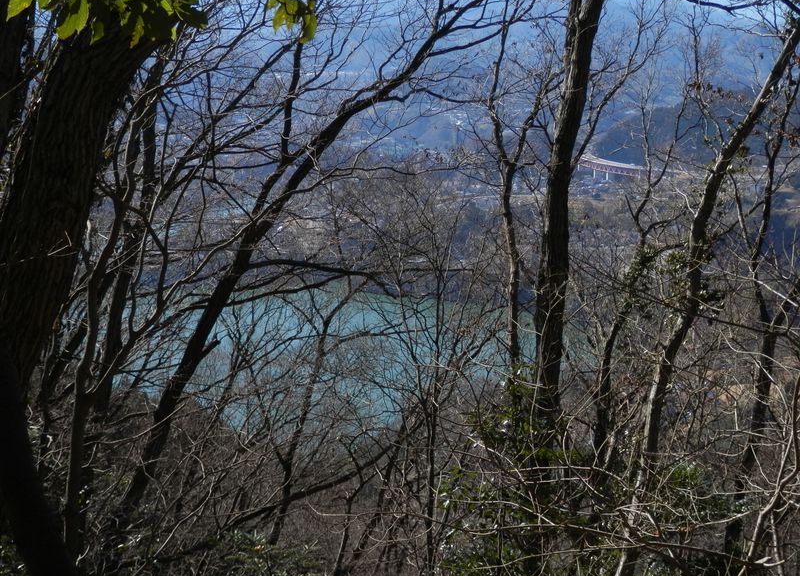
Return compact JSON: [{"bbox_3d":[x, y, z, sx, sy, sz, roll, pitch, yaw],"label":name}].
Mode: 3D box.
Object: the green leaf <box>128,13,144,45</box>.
[{"bbox_3d":[-0.591,-0.580,2.800,0.029,0.077,0.022,14,12,-14],"label":"green leaf"}]

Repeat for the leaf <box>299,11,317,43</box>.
[{"bbox_3d":[-0.207,-0.587,2.800,0.034,0.075,0.025,11,12,-6],"label":"leaf"}]

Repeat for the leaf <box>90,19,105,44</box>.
[{"bbox_3d":[-0.679,-0.576,2.800,0.029,0.060,0.022,5,12,-15],"label":"leaf"}]

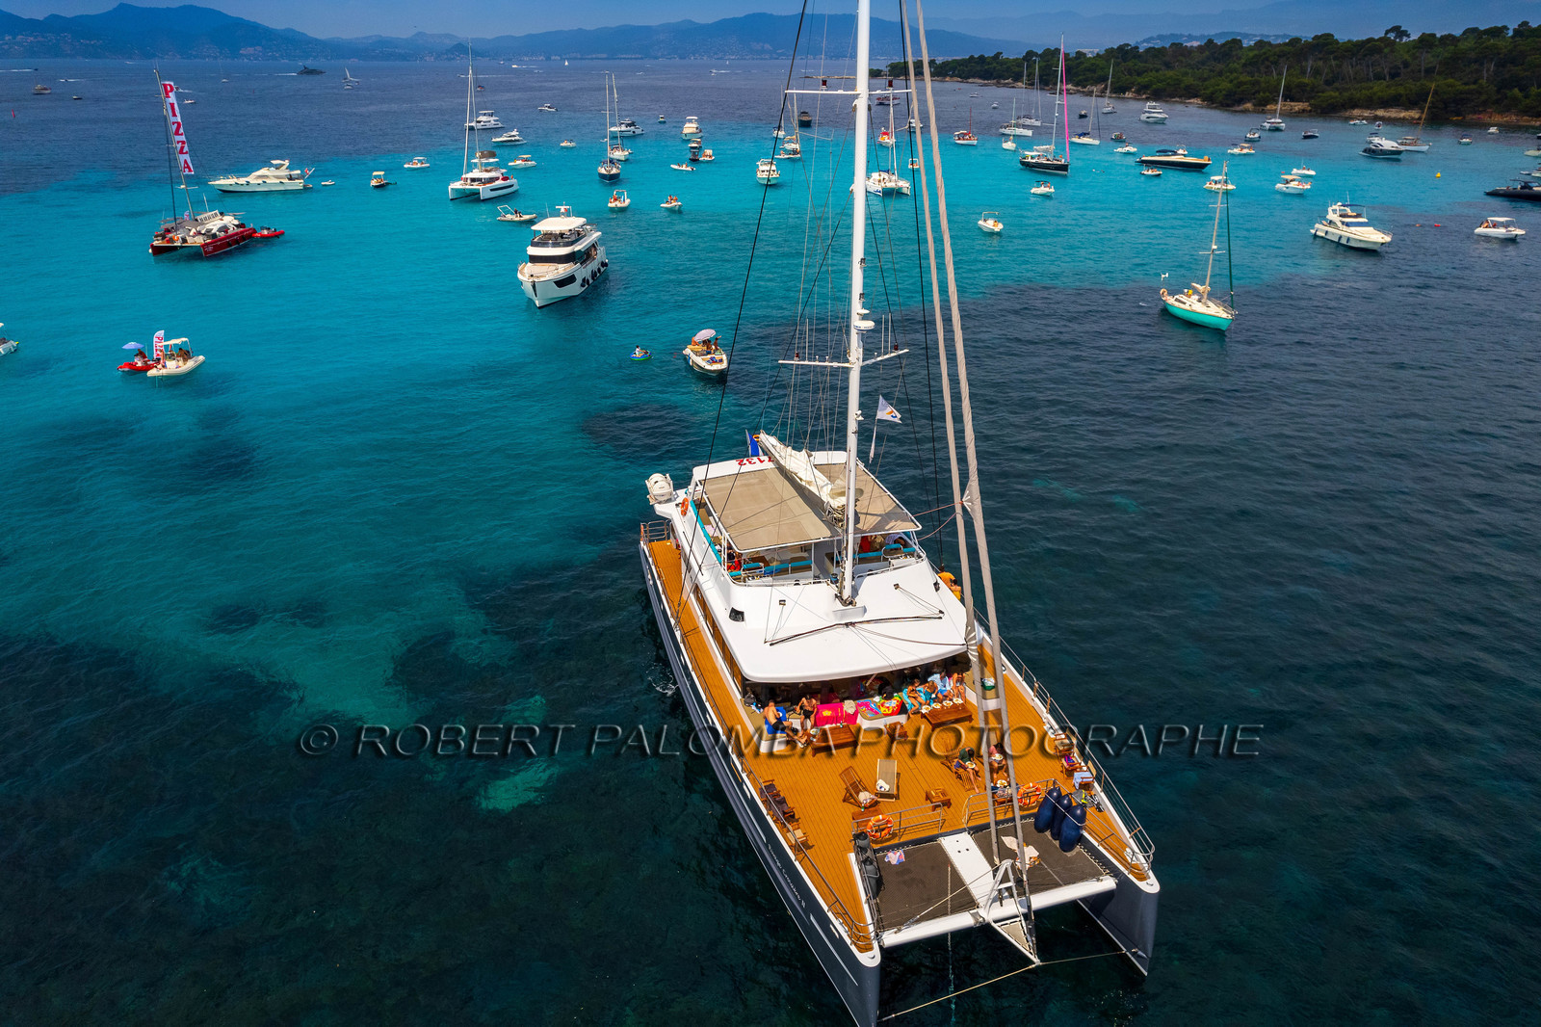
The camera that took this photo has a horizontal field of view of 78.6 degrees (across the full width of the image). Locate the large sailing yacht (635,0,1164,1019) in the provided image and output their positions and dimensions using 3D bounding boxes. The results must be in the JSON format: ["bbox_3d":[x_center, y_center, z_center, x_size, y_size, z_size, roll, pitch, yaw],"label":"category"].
[{"bbox_3d":[2.919,-6.175,27.471,11.500,31.300,25.200,-7,27,-14],"label":"large sailing yacht"}]

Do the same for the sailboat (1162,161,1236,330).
[{"bbox_3d":[42.440,-25.879,90.251,3.500,14.700,10.200,-5,26,-11],"label":"sailboat"}]

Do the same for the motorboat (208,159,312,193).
[{"bbox_3d":[-95.200,-63.220,176.149,16.300,5.400,4.600,-9,27,-19],"label":"motorboat"}]

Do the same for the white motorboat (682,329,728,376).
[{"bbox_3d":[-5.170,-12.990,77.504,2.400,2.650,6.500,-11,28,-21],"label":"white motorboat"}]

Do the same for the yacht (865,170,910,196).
[{"bbox_3d":[20.900,-61.716,174.877,6.700,3.800,12.200,-8,27,-16],"label":"yacht"}]

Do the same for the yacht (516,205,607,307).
[{"bbox_3d":[-22.650,-28.683,101.543,5.700,8.200,20.600,1,26,3],"label":"yacht"}]

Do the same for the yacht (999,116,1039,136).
[{"bbox_3d":[79.600,-124.693,304.598,3.900,4.200,12.600,-21,33,-37],"label":"yacht"}]

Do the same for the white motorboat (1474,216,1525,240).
[{"bbox_3d":[101.400,-39.923,131.321,5.700,2.500,2.300,8,27,17],"label":"white motorboat"}]

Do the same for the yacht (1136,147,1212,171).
[{"bbox_3d":[94.679,-82.955,220.012,4.700,4.000,18.200,-23,34,-39],"label":"yacht"}]

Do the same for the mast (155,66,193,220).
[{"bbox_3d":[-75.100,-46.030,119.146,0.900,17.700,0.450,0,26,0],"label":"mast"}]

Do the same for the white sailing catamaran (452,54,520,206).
[{"bbox_3d":[-53.606,-70.000,171.021,7.500,23.500,14.800,4,26,8],"label":"white sailing catamaran"}]

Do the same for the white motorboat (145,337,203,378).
[{"bbox_3d":[-49.086,-12.711,77.157,4.500,2.450,2.100,-10,28,-20],"label":"white motorboat"}]

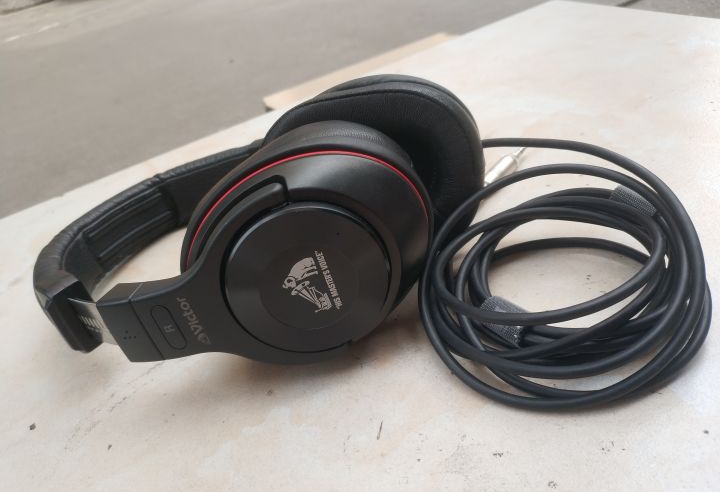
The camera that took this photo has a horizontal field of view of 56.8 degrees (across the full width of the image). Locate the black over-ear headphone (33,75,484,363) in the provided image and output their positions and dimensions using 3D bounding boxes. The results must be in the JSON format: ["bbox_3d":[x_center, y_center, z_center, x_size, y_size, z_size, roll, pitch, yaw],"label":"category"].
[{"bbox_3d":[-0.040,-0.014,0.287,0.183,0.082,0.133,-9,31,15],"label":"black over-ear headphone"}]

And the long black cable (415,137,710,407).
[{"bbox_3d":[0.080,-0.004,0.285,0.114,0.039,0.162,-4,33,2],"label":"long black cable"}]

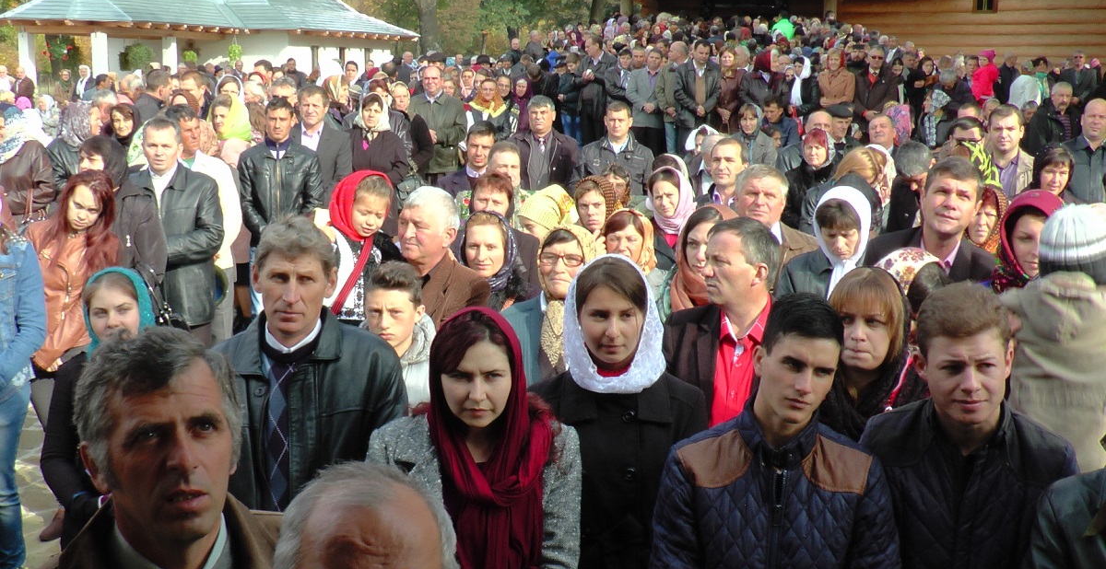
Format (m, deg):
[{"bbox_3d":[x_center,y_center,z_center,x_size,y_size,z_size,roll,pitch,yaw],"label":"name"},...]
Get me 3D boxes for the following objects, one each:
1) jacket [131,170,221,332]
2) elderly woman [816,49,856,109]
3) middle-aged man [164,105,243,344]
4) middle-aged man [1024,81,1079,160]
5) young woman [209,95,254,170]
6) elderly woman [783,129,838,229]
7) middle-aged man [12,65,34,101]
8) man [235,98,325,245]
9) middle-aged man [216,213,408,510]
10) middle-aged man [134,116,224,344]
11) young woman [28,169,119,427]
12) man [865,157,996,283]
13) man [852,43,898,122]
[{"bbox_3d":[-1.788,-0.186,5.600,0.500,0.760,0.320,2,12,8],"label":"jacket"},{"bbox_3d":[3.113,-1.795,13.127,0.460,1.630,0.310,3,9,14],"label":"elderly woman"},{"bbox_3d":[-1.903,-0.094,6.381,0.510,1.740,0.330,-4,13,-20],"label":"middle-aged man"},{"bbox_3d":[4.222,-0.848,10.035,0.540,1.730,0.350,1,9,6],"label":"middle-aged man"},{"bbox_3d":[-2.048,-0.403,7.628,0.460,1.640,0.310,3,9,17],"label":"young woman"},{"bbox_3d":[1.664,-0.186,7.568,0.460,1.620,0.310,6,14,27],"label":"elderly woman"},{"bbox_3d":[-9.019,-2.856,20.177,0.490,1.700,0.310,1,12,3],"label":"middle-aged man"},{"bbox_3d":[-1.536,-0.191,6.786,0.520,1.740,0.330,-2,9,-11],"label":"man"},{"bbox_3d":[-0.590,0.703,2.943,0.490,1.760,0.330,4,13,18],"label":"middle-aged man"},{"bbox_3d":[-1.773,0.087,5.637,0.510,1.760,0.350,0,9,-2],"label":"middle-aged man"},{"bbox_3d":[-2.062,0.326,5.209,0.450,1.650,0.310,-2,9,-17],"label":"young woman"},{"bbox_3d":[1.253,0.448,4.037,0.510,1.760,0.330,1,9,7],"label":"man"},{"bbox_3d":[3.531,-1.746,13.036,0.540,1.750,0.340,3,9,14],"label":"man"}]

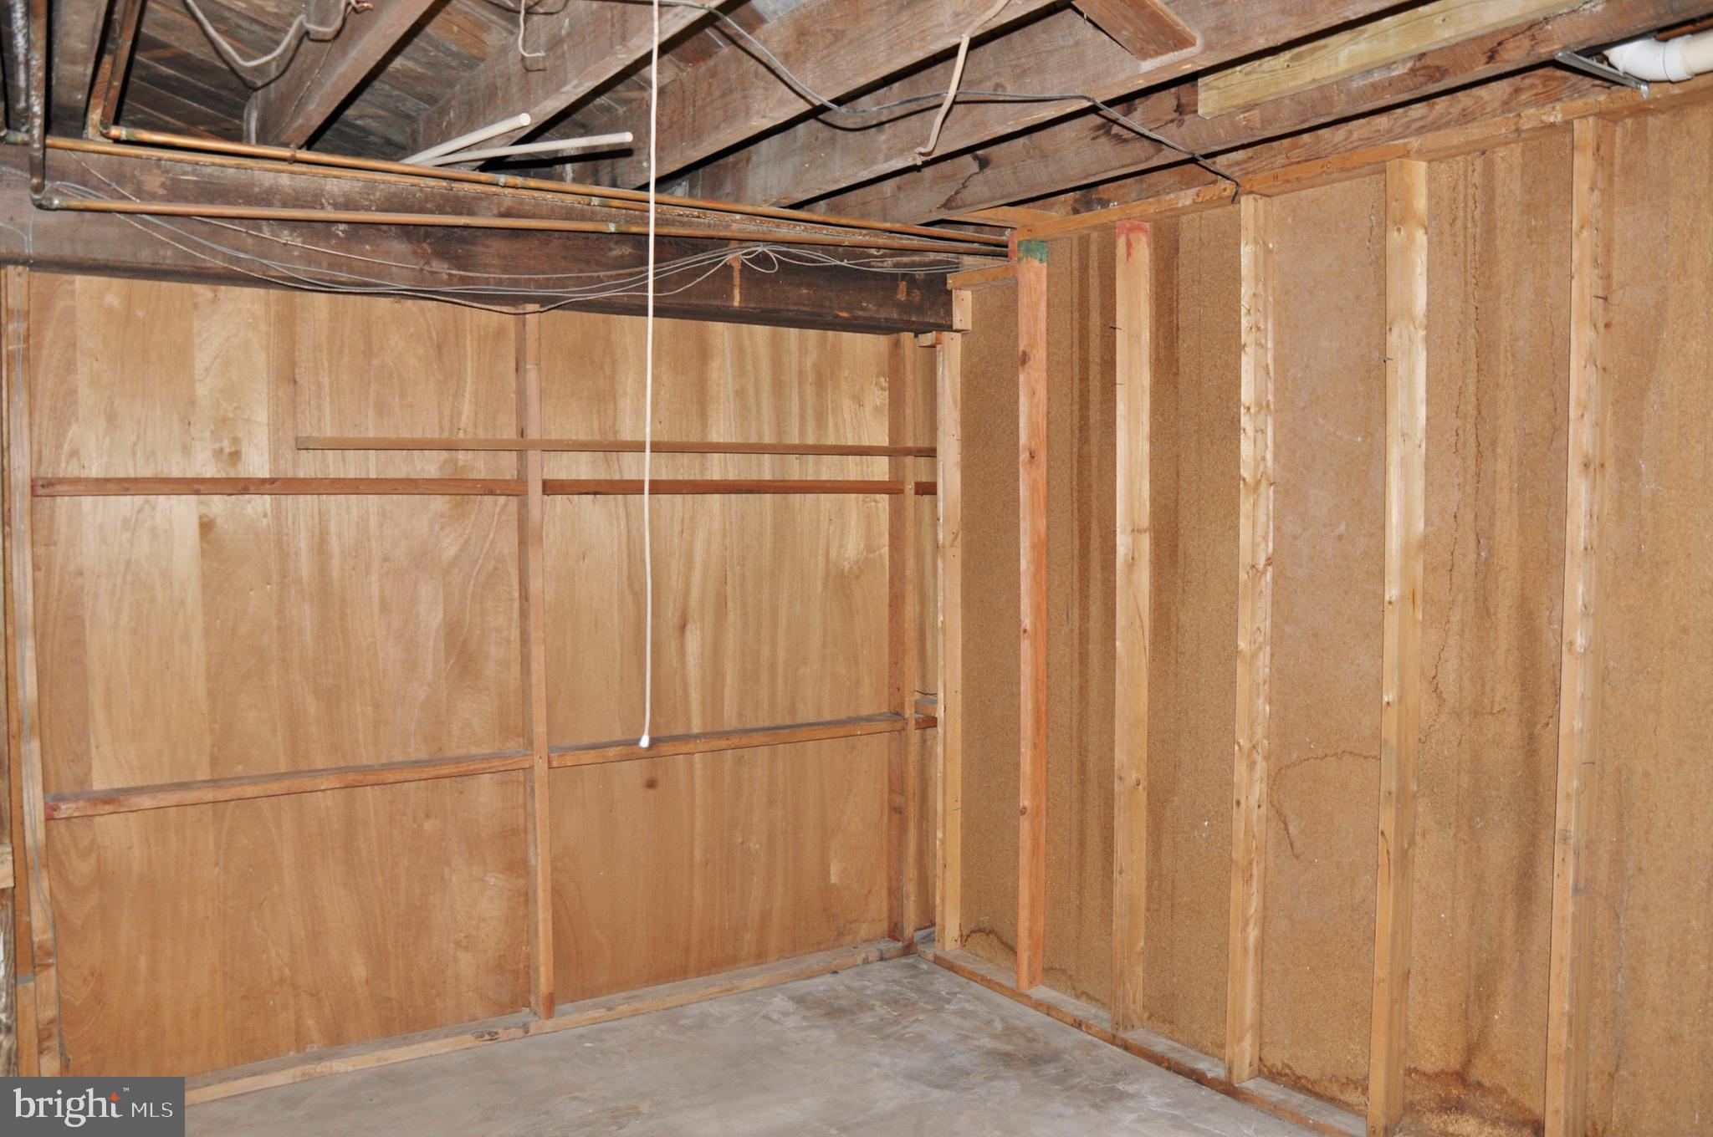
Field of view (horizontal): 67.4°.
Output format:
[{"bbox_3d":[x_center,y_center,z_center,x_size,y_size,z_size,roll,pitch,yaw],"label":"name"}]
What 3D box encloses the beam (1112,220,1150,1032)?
[{"bbox_3d":[0.803,0.186,3.748,0.090,2.362,0.038,-3,4,-37],"label":"beam"}]

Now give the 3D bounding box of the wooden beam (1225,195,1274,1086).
[{"bbox_3d":[1.051,0.204,3.419,0.090,2.361,0.038,-3,4,-37],"label":"wooden beam"}]

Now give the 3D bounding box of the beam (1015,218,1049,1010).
[{"bbox_3d":[0.560,0.165,4.064,0.090,2.368,0.038,-3,4,-37],"label":"beam"}]

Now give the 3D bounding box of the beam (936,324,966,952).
[{"bbox_3d":[0.321,0.265,4.414,0.090,2.129,0.038,-3,4,-37],"label":"beam"}]

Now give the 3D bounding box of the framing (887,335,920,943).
[{"bbox_3d":[0.160,0.256,4.490,0.040,2.139,0.091,-2,4,-29],"label":"framing"}]

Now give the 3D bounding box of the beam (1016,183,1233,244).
[{"bbox_3d":[0.788,-1.015,3.695,0.090,0.040,0.832,-3,4,-37],"label":"beam"}]

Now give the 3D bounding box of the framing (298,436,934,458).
[{"bbox_3d":[-0.585,-0.352,3.738,1.927,0.034,0.030,-2,4,-29],"label":"framing"}]

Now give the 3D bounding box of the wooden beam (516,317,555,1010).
[{"bbox_3d":[-0.966,0.294,3.870,0.038,2.144,0.093,-2,4,-29],"label":"wooden beam"}]

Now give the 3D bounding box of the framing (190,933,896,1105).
[{"bbox_3d":[-0.845,1.380,3.994,2.409,0.038,0.093,-2,4,-29],"label":"framing"}]

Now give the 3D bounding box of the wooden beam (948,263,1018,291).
[{"bbox_3d":[0.416,-0.893,3.946,0.086,0.042,0.300,-3,4,-39],"label":"wooden beam"}]

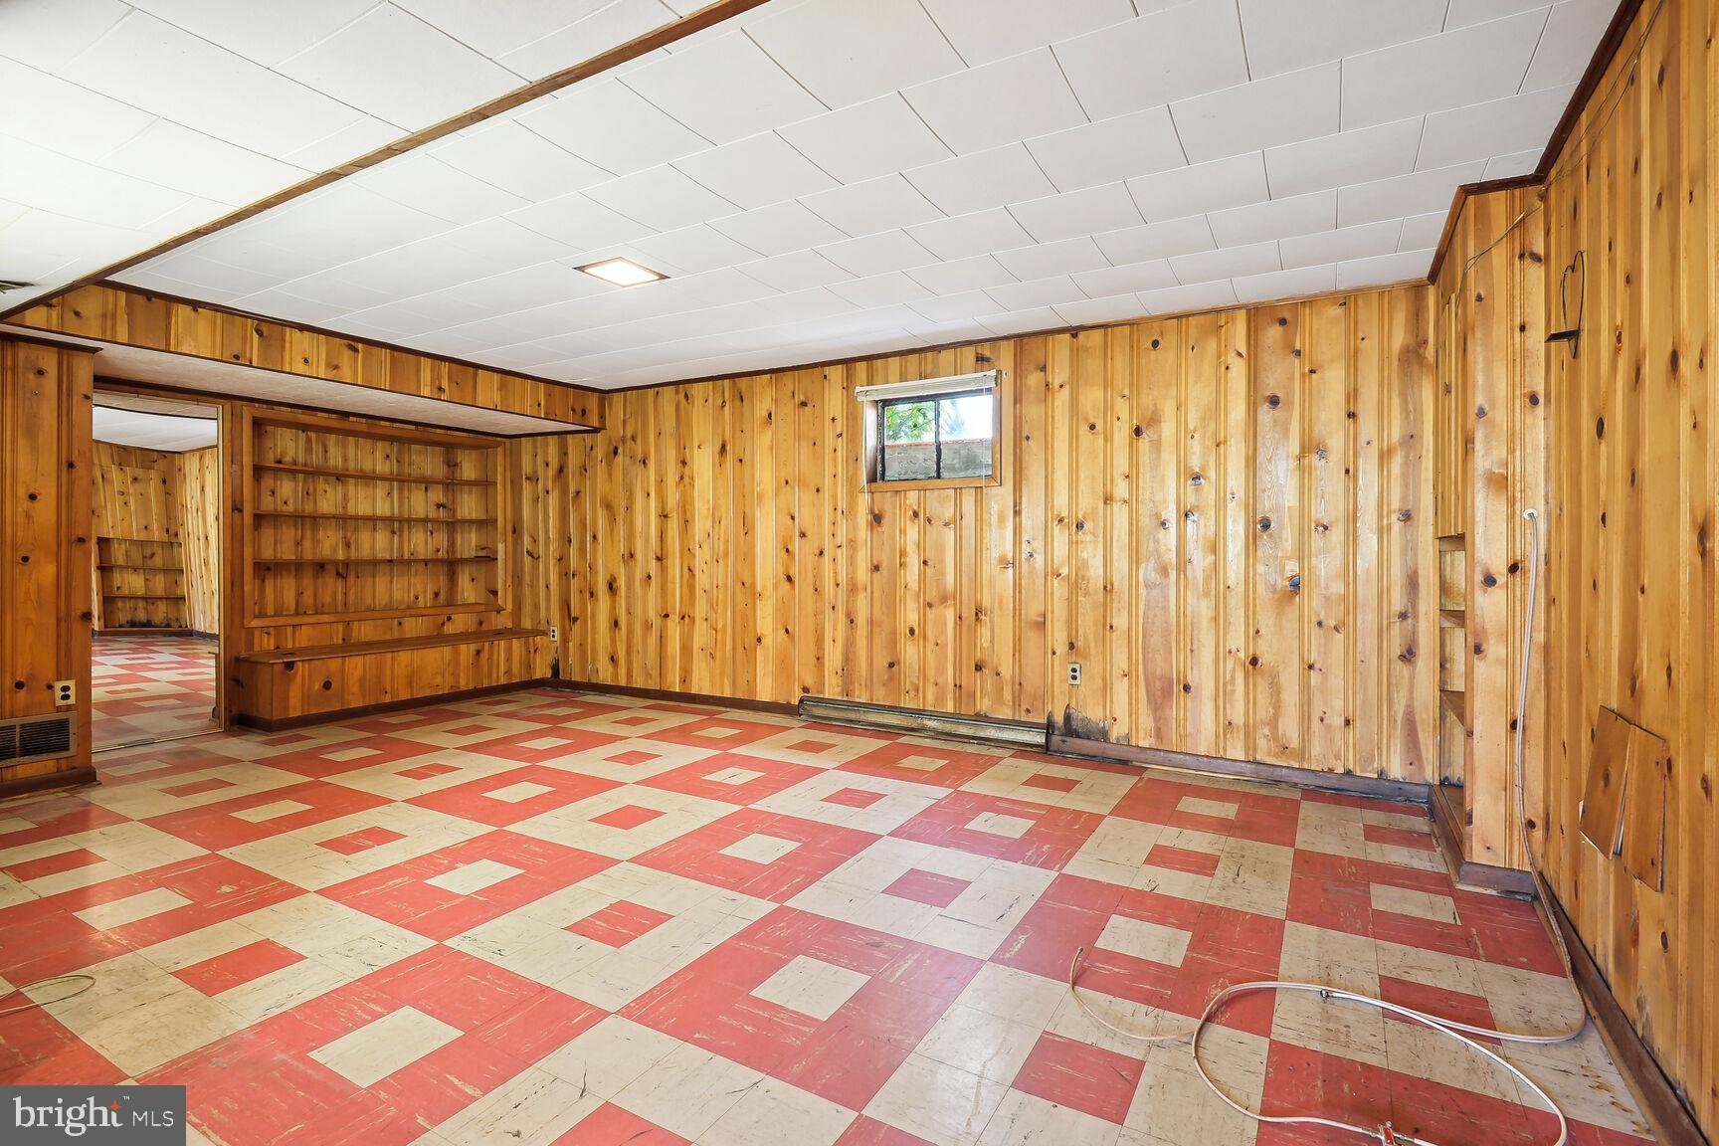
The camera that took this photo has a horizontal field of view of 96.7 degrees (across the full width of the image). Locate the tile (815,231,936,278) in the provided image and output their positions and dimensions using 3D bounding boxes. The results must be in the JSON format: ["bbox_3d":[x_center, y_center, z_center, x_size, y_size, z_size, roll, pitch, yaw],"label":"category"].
[{"bbox_3d":[0.086,-1.355,3.237,0.410,0.018,0.404,1,2,30],"label":"tile"}]

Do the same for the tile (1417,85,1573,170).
[{"bbox_3d":[1.874,-1.323,2.279,0.340,0.018,0.404,1,2,30],"label":"tile"}]

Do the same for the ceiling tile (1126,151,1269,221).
[{"bbox_3d":[1.168,-1.320,2.629,0.406,0.020,0.406,1,2,30],"label":"ceiling tile"}]

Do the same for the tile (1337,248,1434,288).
[{"bbox_3d":[2.285,-1.330,3.342,0.338,0.020,0.377,1,2,30],"label":"tile"}]

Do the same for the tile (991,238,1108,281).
[{"bbox_3d":[0.839,-1.354,3.290,0.410,0.018,0.405,1,2,30],"label":"tile"}]

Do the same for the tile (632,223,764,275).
[{"bbox_3d":[-0.661,-1.346,3.177,0.411,0.020,0.403,1,2,30],"label":"tile"}]

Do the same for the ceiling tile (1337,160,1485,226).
[{"bbox_3d":[1.915,-1.320,2.671,0.406,0.020,0.406,1,2,30],"label":"ceiling tile"}]

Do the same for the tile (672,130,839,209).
[{"bbox_3d":[-0.335,-1.338,2.553,0.410,0.018,0.404,1,2,30],"label":"tile"}]

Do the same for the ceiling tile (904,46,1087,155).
[{"bbox_3d":[0.383,-1.306,2.121,0.411,0.020,0.403,1,2,30],"label":"ceiling tile"}]

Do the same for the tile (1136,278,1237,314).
[{"bbox_3d":[1.626,-1.368,3.782,0.406,0.020,0.406,1,2,30],"label":"tile"}]

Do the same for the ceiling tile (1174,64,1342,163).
[{"bbox_3d":[1.150,-1.324,2.212,0.410,0.018,0.404,1,2,30],"label":"ceiling tile"}]

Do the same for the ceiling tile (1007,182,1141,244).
[{"bbox_3d":[0.801,-1.324,2.809,0.411,0.020,0.403,1,2,30],"label":"ceiling tile"}]

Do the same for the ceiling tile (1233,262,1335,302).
[{"bbox_3d":[1.988,-1.357,3.571,0.410,0.018,0.376,1,2,30],"label":"ceiling tile"}]

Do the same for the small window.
[{"bbox_3d":[0.439,-0.854,4.678,0.821,0.567,0.101,1,2,30],"label":"small window"}]

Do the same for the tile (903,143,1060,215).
[{"bbox_3d":[0.411,-1.319,2.568,0.411,0.020,0.403,1,2,30],"label":"tile"}]

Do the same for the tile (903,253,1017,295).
[{"bbox_3d":[0.478,-1.360,3.492,0.406,0.020,0.406,1,2,30],"label":"tile"}]

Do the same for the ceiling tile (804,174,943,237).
[{"bbox_3d":[0.053,-1.328,2.771,0.411,0.020,0.403,1,2,30],"label":"ceiling tile"}]

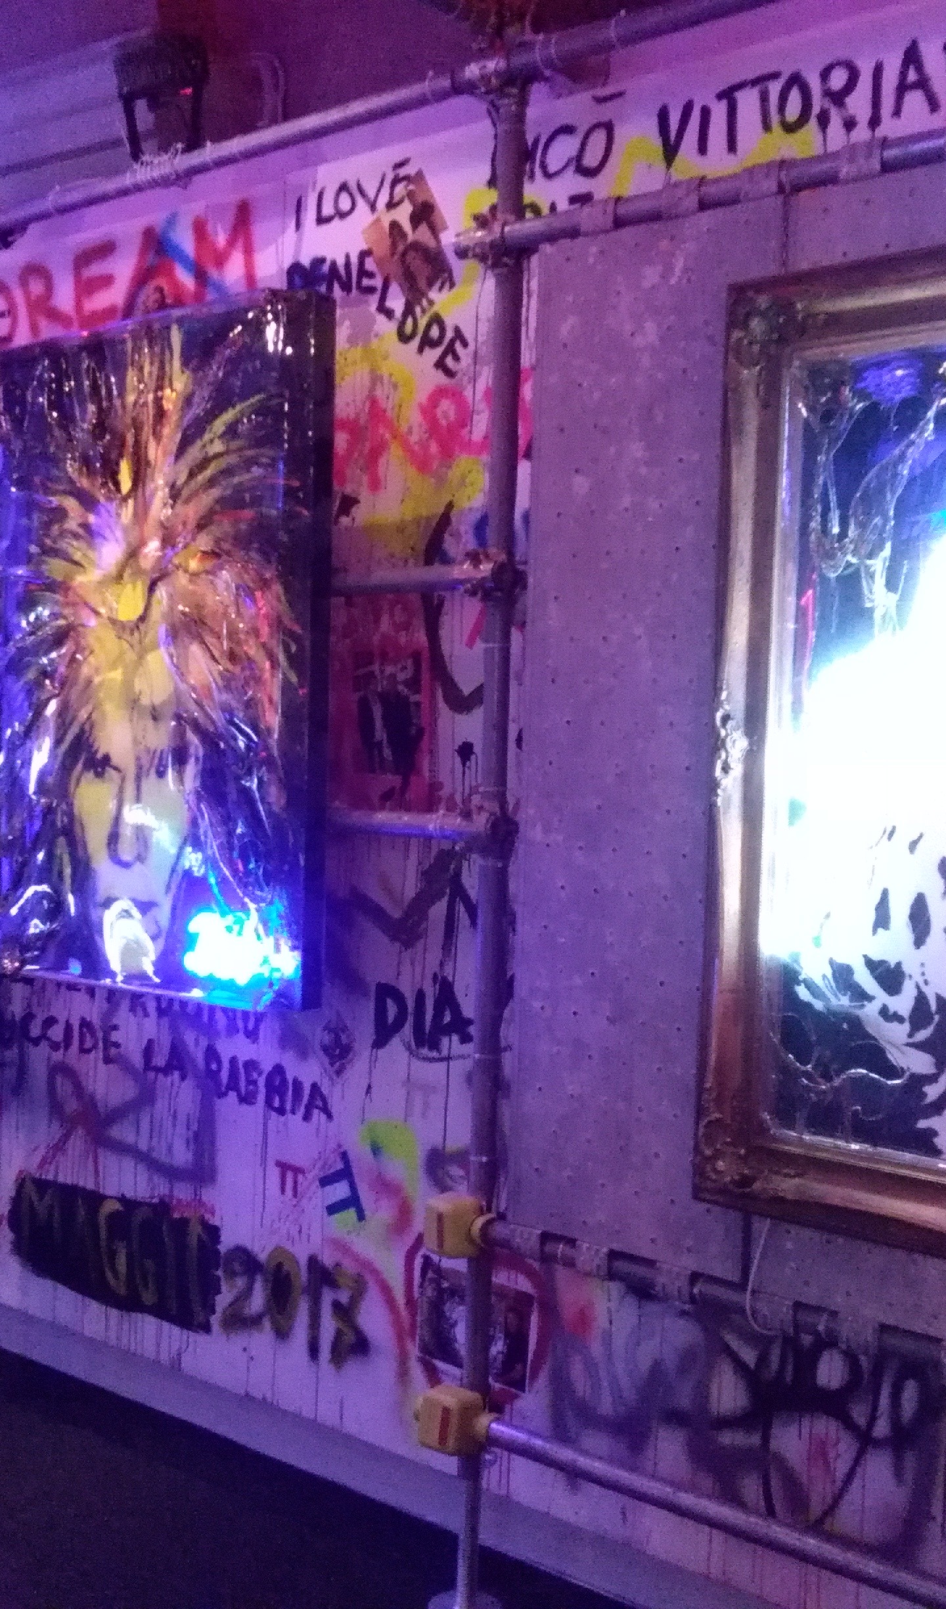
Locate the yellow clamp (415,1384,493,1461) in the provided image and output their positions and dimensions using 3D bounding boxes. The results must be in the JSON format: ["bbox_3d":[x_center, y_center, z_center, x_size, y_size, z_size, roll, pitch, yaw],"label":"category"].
[{"bbox_3d":[-0.034,1.146,3.219,0.112,0.100,0.088,4,4,40],"label":"yellow clamp"}]

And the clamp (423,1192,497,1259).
[{"bbox_3d":[-0.023,0.777,3.199,0.112,0.100,0.088,4,4,40],"label":"clamp"}]

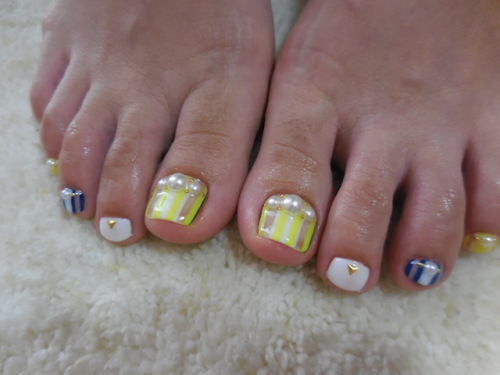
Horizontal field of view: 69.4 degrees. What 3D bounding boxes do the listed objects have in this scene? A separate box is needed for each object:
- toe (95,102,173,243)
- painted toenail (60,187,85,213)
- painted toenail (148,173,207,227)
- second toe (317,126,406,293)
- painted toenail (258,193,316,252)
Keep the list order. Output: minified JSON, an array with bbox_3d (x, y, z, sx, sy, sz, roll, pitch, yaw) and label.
[{"bbox_3d":[-0.039,-0.005,0.121,0.015,0.017,0.043,7,70,-4],"label":"toe"},{"bbox_3d":[-0.059,0.004,0.120,0.008,0.004,0.009,6,90,27],"label":"painted toenail"},{"bbox_3d":[-0.022,0.004,0.110,0.015,0.005,0.014,10,78,24],"label":"painted toenail"},{"bbox_3d":[0.034,0.007,0.112,0.017,0.018,0.045,14,71,5],"label":"second toe"},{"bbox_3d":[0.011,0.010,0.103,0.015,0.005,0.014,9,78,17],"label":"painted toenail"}]

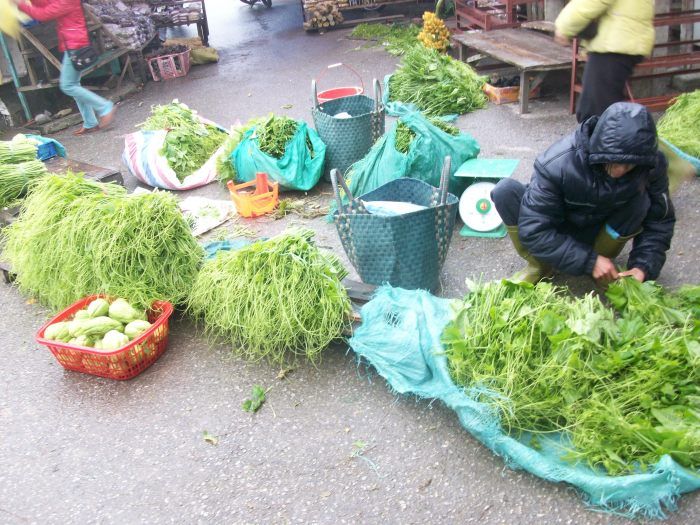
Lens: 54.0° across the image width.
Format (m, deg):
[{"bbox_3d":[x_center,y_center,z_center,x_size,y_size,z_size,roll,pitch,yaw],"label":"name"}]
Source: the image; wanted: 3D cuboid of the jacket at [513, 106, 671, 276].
[{"bbox_3d":[0.934,-0.320,2.679,0.600,0.620,0.560,-2,27,7],"label":"jacket"}]

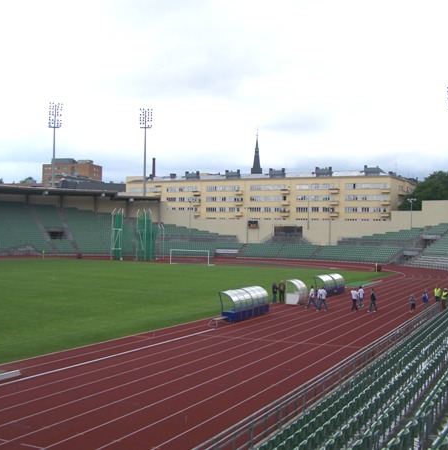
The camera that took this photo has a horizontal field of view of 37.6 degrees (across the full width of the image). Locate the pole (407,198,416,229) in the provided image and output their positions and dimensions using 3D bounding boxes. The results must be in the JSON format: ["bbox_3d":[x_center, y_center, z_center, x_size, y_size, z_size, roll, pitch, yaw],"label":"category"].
[{"bbox_3d":[40.200,-2.076,141.000,1.900,7.000,1.300,0,-1,45],"label":"pole"}]

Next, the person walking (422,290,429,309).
[{"bbox_3d":[14.989,5.601,49.000,0.480,1.500,0.420,1,-1,30],"label":"person walking"}]

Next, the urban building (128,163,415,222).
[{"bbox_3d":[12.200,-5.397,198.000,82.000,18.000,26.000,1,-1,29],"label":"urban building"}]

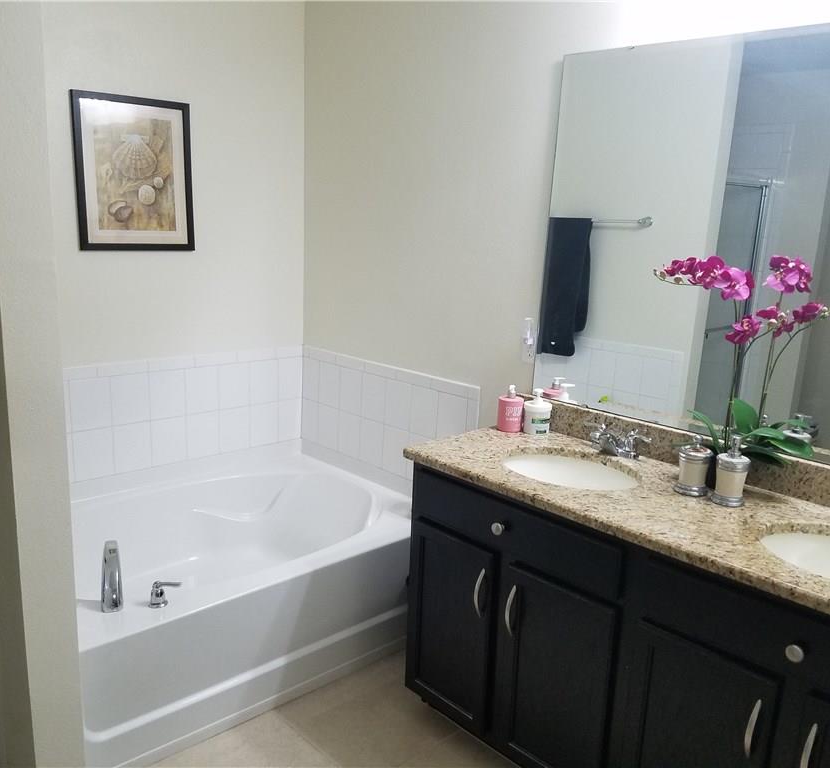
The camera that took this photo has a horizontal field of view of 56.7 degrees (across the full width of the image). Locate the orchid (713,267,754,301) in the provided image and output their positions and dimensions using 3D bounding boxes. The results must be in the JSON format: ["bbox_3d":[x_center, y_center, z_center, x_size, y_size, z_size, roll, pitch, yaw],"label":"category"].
[{"bbox_3d":[0.798,-0.251,1.920,0.096,0.078,0.060,7,13,22],"label":"orchid"}]

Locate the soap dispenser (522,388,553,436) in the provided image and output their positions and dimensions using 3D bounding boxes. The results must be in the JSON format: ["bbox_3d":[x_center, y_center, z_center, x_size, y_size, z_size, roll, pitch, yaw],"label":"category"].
[{"bbox_3d":[0.410,0.091,2.572,0.092,0.148,0.092,4,12,9],"label":"soap dispenser"}]

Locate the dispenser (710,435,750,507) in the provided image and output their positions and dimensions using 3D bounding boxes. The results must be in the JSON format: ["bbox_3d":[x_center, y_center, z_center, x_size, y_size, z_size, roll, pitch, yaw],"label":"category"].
[{"bbox_3d":[0.818,0.219,1.981,0.081,0.175,0.084,8,13,23],"label":"dispenser"}]

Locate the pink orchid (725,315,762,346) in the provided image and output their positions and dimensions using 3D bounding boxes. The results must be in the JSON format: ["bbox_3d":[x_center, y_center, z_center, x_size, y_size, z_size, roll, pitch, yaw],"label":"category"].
[{"bbox_3d":[0.846,-0.138,1.980,0.083,0.074,0.060,7,13,23],"label":"pink orchid"}]

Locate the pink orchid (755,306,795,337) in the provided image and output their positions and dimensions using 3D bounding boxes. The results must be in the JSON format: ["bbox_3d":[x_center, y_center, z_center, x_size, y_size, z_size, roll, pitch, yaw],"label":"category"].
[{"bbox_3d":[0.914,-0.159,1.950,0.090,0.068,0.060,8,13,24],"label":"pink orchid"}]

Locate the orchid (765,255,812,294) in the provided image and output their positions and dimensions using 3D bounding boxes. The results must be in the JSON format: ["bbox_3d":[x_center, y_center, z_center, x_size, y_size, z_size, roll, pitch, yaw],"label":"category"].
[{"bbox_3d":[0.971,-0.285,2.000,0.108,0.092,0.070,8,13,25],"label":"orchid"}]

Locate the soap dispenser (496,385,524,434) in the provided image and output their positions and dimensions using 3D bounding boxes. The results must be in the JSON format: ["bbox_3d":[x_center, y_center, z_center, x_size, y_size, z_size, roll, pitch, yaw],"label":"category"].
[{"bbox_3d":[0.325,0.081,2.589,0.084,0.154,0.084,5,12,13],"label":"soap dispenser"}]

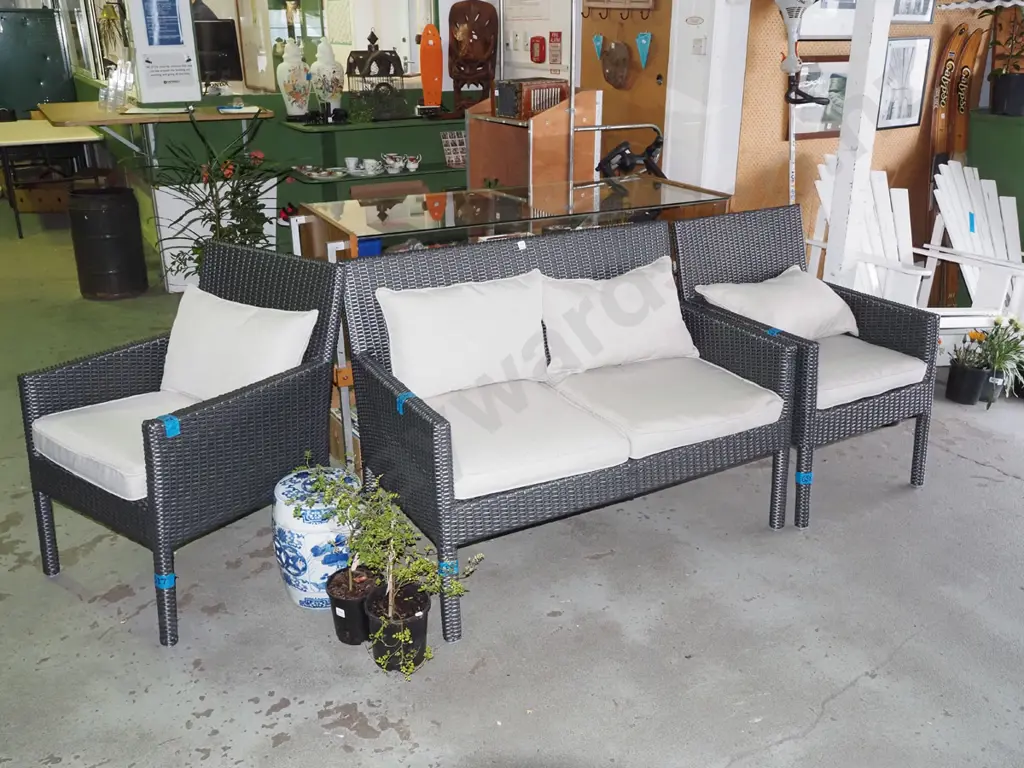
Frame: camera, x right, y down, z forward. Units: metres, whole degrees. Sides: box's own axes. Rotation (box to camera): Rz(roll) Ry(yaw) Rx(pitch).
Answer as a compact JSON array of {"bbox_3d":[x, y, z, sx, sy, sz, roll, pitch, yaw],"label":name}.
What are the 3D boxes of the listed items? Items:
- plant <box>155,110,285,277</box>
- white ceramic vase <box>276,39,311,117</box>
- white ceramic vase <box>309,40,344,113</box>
[{"bbox_3d":[-1.229,-0.532,3.894,0.570,1.220,0.520,-7,22,-17],"label":"plant"},{"bbox_3d":[-1.377,-1.925,5.585,0.208,0.470,0.208,-5,21,-12],"label":"white ceramic vase"},{"bbox_3d":[-1.165,-1.940,5.611,0.209,0.472,0.209,-4,21,-10],"label":"white ceramic vase"}]

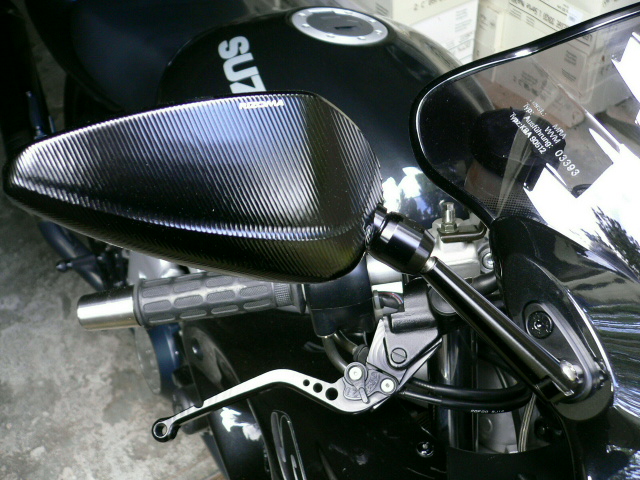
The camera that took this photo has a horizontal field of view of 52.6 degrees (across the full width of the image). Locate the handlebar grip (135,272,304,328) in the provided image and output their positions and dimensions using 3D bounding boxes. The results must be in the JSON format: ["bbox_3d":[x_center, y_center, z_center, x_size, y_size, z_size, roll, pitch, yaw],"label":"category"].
[{"bbox_3d":[-0.080,0.046,0.502,0.137,0.036,0.036,-5,38,11],"label":"handlebar grip"}]

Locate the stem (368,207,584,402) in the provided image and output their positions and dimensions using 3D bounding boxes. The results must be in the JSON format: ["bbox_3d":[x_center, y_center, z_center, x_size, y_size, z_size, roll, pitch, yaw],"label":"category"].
[{"bbox_3d":[0.102,0.045,0.405,0.181,0.034,0.034,38,19,-13],"label":"stem"}]

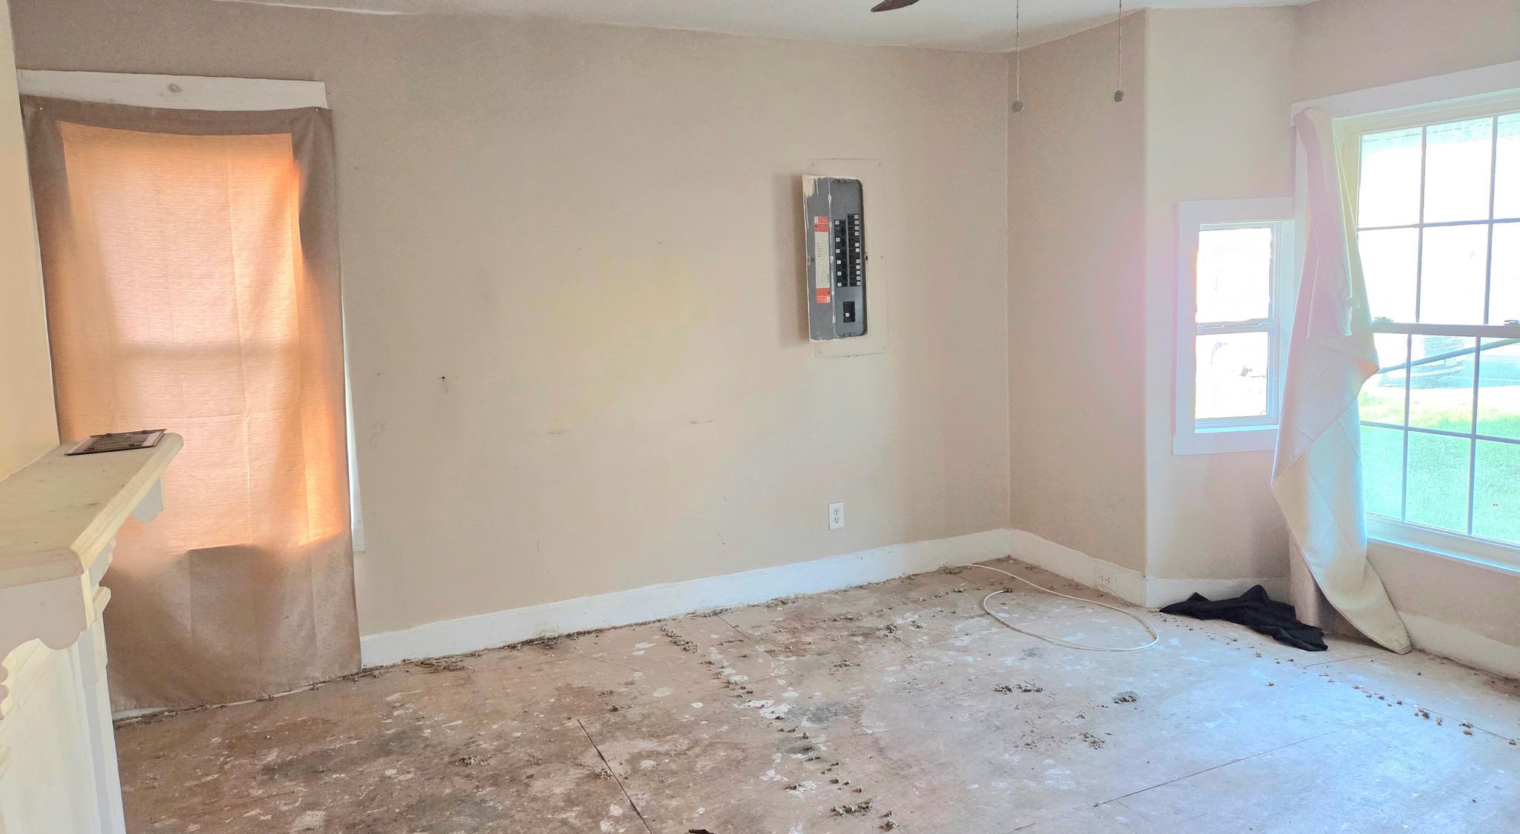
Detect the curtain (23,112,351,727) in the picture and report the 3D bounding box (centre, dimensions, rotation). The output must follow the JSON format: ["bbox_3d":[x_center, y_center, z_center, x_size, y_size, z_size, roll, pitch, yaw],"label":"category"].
[{"bbox_3d":[-1.947,-0.040,3.610,0.960,2.120,0.070,-5,8,-23],"label":"curtain"}]

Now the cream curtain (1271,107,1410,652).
[{"bbox_3d":[2.133,-0.159,3.708,0.170,1.970,0.510,-5,8,-23],"label":"cream curtain"}]

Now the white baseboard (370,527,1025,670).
[{"bbox_3d":[-0.149,0.773,4.532,3.084,0.140,0.025,-5,8,-23],"label":"white baseboard"}]

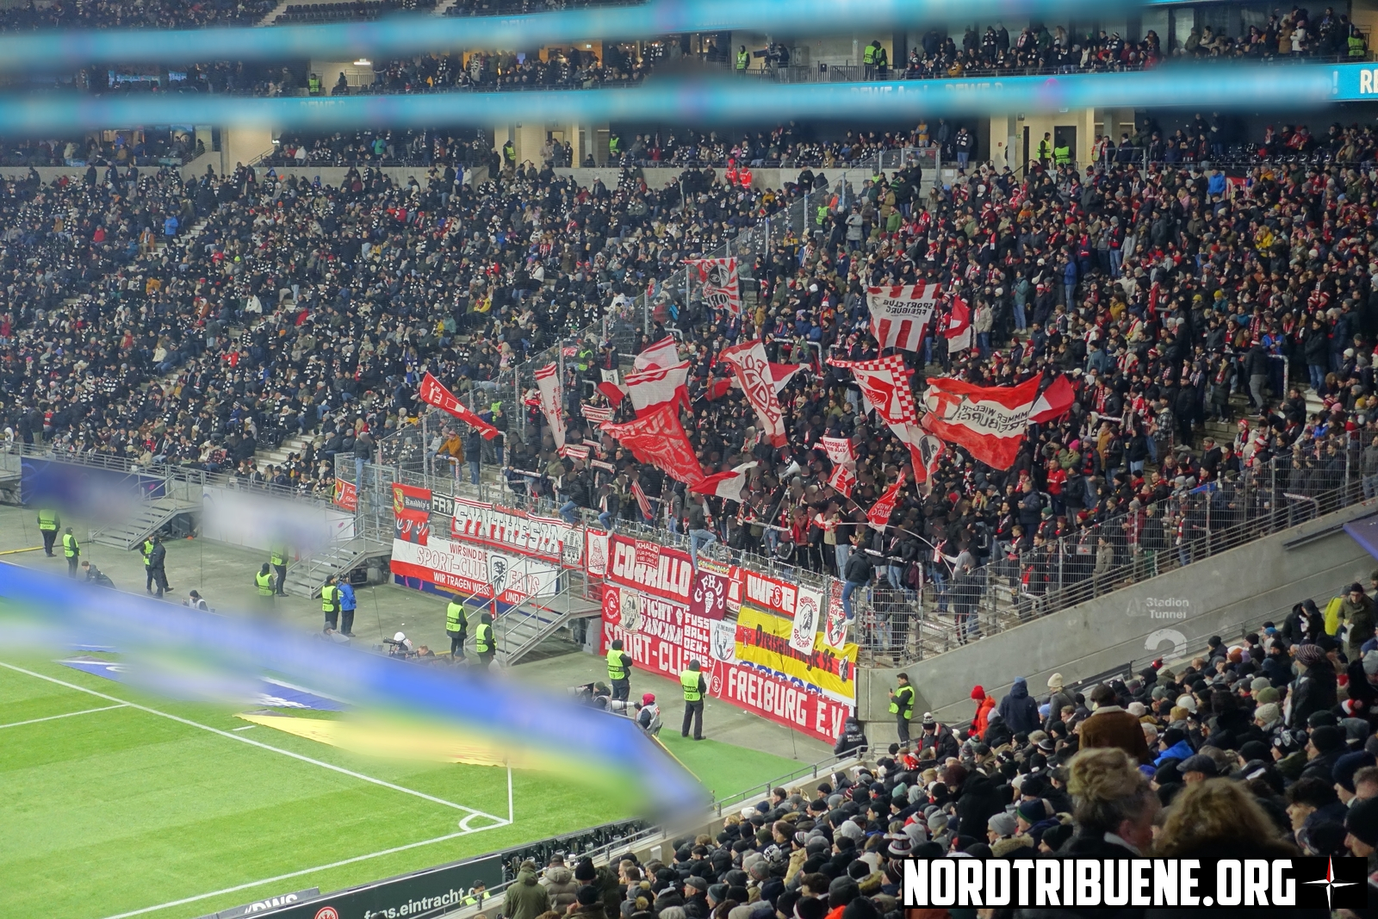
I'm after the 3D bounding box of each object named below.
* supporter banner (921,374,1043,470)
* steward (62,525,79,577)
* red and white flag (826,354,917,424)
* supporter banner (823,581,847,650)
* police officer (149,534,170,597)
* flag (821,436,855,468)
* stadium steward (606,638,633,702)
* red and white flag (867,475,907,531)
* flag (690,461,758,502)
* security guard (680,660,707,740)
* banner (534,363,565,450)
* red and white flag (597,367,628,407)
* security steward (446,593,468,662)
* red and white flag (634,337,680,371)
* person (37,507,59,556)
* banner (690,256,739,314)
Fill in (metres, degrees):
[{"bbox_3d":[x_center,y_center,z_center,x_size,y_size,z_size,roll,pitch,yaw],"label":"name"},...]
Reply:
[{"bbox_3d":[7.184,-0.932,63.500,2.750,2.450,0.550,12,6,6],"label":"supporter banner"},{"bbox_3d":[-18.532,2.924,78.122,0.520,1.770,0.380,7,10,41],"label":"steward"},{"bbox_3d":[4.416,-1.695,62.622,2.150,1.700,0.600,1,8,4],"label":"red and white flag"},{"bbox_3d":[3.216,3.375,56.666,0.060,1.500,0.850,2,6,-26],"label":"supporter banner"},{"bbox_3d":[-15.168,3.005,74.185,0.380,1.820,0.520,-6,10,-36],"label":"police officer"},{"bbox_3d":[3.621,-0.196,63.200,0.850,0.780,0.200,5,9,30],"label":"flag"},{"bbox_3d":[-1.596,5.051,60.662,0.560,1.760,0.380,7,10,38],"label":"stadium steward"},{"bbox_3d":[4.540,1.001,59.820,0.950,1.300,0.400,1,8,4],"label":"red and white flag"},{"bbox_3d":[0.847,0.534,63.000,1.650,1.000,0.600,4,8,23],"label":"flag"},{"bbox_3d":[0.091,5.377,58.280,0.560,1.780,0.380,7,10,38],"label":"security guard"},{"bbox_3d":[-3.800,-1.463,71.500,0.800,2.400,0.500,4,8,23],"label":"banner"},{"bbox_3d":[-2.277,-2.116,77.000,0.900,1.100,0.350,0,8,0],"label":"red and white flag"},{"bbox_3d":[-5.871,4.295,65.920,0.560,1.780,0.380,7,10,38],"label":"security steward"},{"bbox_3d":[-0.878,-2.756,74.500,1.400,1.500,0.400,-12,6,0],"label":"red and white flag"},{"bbox_3d":[-20.200,2.149,82.076,0.620,1.800,0.420,2,8,18],"label":"person"},{"bbox_3d":[0.776,-5.220,78.200,1.550,1.720,0.500,4,8,23],"label":"banner"}]

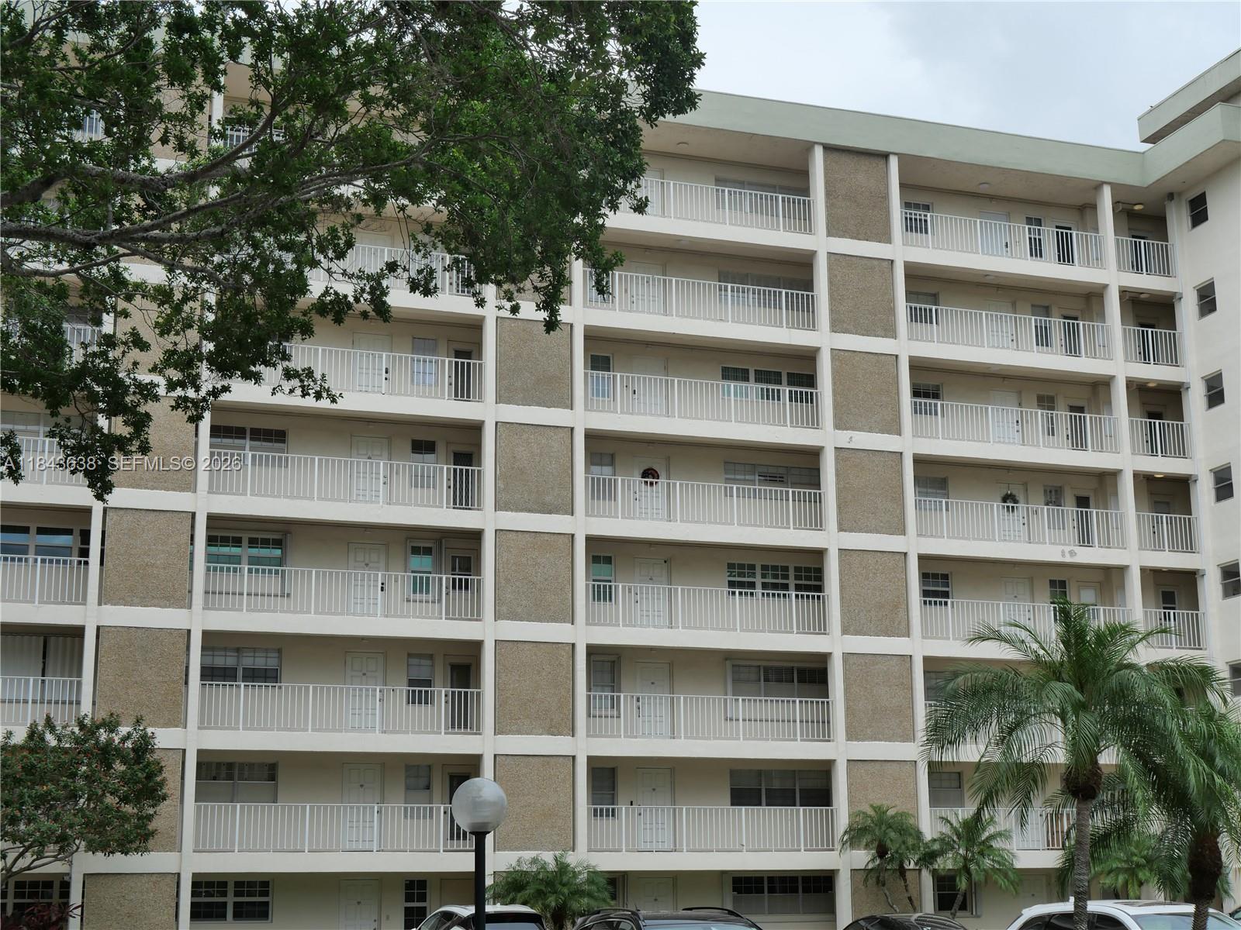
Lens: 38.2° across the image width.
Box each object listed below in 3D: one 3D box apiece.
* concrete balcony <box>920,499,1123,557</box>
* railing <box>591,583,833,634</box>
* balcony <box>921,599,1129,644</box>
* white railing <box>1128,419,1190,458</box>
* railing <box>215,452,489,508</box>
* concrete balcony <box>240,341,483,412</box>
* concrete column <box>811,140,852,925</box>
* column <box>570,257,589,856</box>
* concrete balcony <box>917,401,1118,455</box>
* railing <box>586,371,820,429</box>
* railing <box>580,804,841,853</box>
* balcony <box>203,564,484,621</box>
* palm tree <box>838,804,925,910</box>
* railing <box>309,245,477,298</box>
[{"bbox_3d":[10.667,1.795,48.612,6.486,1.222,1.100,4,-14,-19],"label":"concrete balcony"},{"bbox_3d":[2.219,3.558,44.008,6.424,1.054,0.080,4,-14,-19],"label":"railing"},{"bbox_3d":[10.716,4.154,46.942,6.434,1.054,0.080,4,-14,-19],"label":"balcony"},{"bbox_3d":[14.850,-0.564,50.445,2.039,1.121,1.250,4,-14,-19],"label":"white railing"},{"bbox_3d":[-6.523,0.526,42.561,6.492,1.121,1.250,4,-14,-19],"label":"railing"},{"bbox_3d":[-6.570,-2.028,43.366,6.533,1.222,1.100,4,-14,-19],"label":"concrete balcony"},{"bbox_3d":[5.337,1.698,45.621,0.241,21.029,0.331,4,-14,-19],"label":"concrete column"},{"bbox_3d":[-0.992,1.278,43.430,0.251,20.678,0.331,4,-14,-19],"label":"column"},{"bbox_3d":[10.802,-1.011,48.798,6.486,1.047,0.120,4,-14,-19],"label":"concrete balcony"},{"bbox_3d":[2.161,-1.605,45.225,6.424,1.054,0.080,4,-14,-19],"label":"railing"},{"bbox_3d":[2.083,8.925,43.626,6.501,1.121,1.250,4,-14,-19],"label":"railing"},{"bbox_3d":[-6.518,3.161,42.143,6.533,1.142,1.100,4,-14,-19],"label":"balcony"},{"bbox_3d":[6.190,9.724,42.106,1.857,3.472,1.857,-1,-13,0],"label":"palm tree"},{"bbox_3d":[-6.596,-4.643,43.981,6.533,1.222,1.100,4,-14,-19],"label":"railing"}]

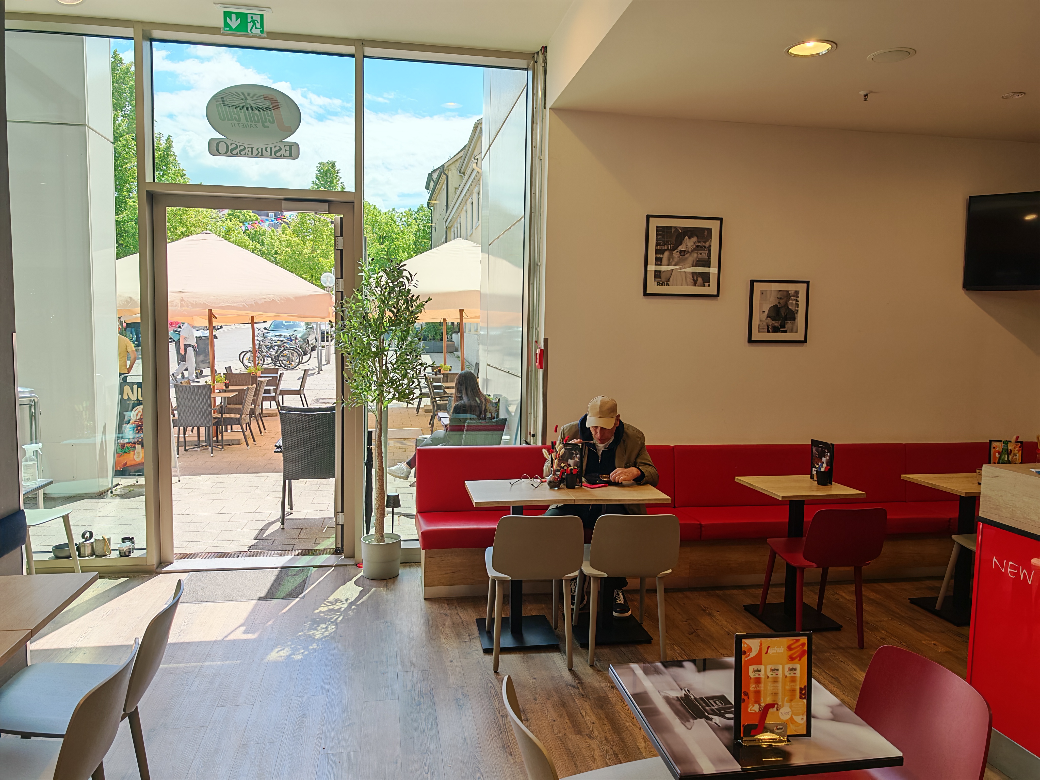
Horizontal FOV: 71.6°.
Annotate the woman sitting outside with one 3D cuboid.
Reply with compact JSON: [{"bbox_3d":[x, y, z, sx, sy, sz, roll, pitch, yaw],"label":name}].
[{"bbox_3d":[-0.654,0.474,5.878,0.800,1.250,0.500,5,6,39],"label":"woman sitting outside"}]

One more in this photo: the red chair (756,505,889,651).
[{"bbox_3d":[1.586,0.938,3.873,0.453,0.757,0.546,0,5,-10],"label":"red chair"}]

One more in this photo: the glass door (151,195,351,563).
[{"bbox_3d":[-1.758,-0.031,4.813,1.251,2.441,0.113,0,5,-10],"label":"glass door"}]

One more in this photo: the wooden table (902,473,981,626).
[{"bbox_3d":[2.593,0.918,4.194,0.500,0.772,0.499,0,5,-10],"label":"wooden table"}]

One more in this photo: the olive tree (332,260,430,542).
[{"bbox_3d":[-0.888,0.093,4.653,0.592,1.875,0.546,0,5,-10],"label":"olive tree"}]

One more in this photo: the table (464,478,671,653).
[{"bbox_3d":[0.227,0.913,3.846,0.995,0.772,0.515,0,5,-10],"label":"table"}]

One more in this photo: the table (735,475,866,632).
[{"bbox_3d":[1.553,0.914,4.067,0.500,0.772,0.516,0,5,-10],"label":"table"}]

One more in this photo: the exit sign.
[{"bbox_3d":[-1.583,-2.108,4.137,0.249,0.144,0.020,0,5,-9],"label":"exit sign"}]

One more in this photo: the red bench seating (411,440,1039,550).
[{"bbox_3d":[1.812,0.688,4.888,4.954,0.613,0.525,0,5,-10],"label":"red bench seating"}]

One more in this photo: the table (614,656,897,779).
[{"bbox_3d":[0.489,1.081,1.651,0.466,0.746,0.458,0,5,-9],"label":"table"}]

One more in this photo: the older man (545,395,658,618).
[{"bbox_3d":[0.447,0.636,4.263,0.660,1.220,0.700,1,4,-5],"label":"older man"}]

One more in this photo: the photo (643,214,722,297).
[{"bbox_3d":[1.092,-0.888,4.810,0.530,0.530,0.022,0,5,-9],"label":"photo"}]

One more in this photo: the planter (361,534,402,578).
[{"bbox_3d":[-0.899,1.077,4.687,0.253,0.236,0.253,0,5,-9],"label":"planter"}]

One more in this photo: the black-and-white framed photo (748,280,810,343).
[{"bbox_3d":[1.783,-0.536,4.953,0.432,0.427,0.022,0,5,-9],"label":"black-and-white framed photo"}]

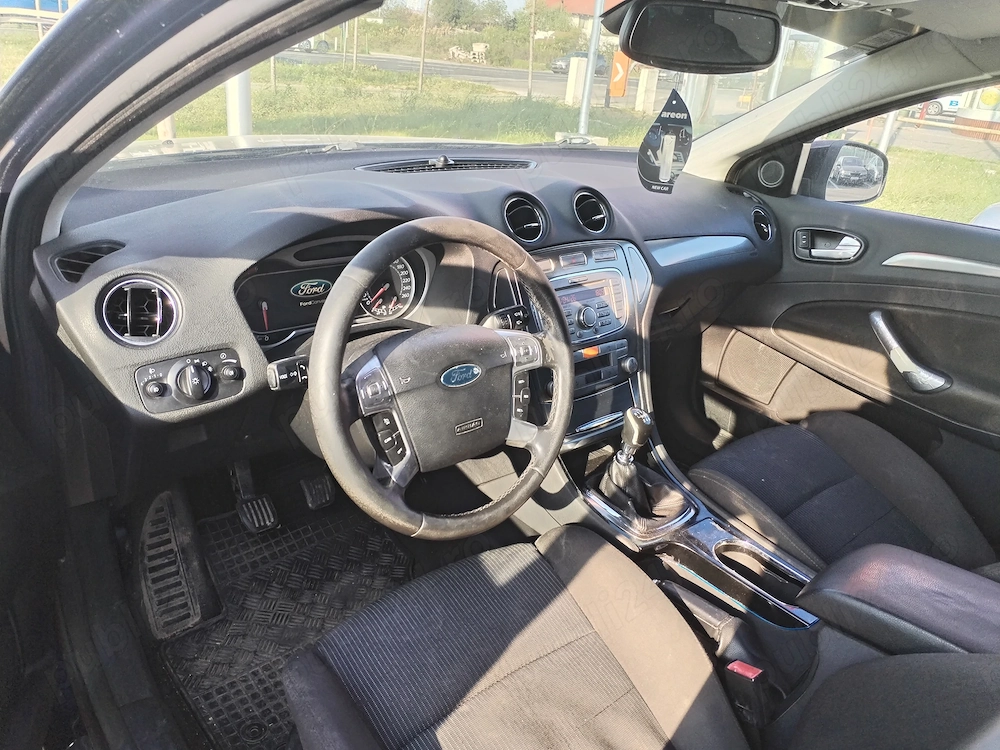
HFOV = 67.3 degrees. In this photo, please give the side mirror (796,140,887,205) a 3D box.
[{"bbox_3d":[0.809,-0.485,1.791,0.215,0.155,0.130,-10,28,-32],"label":"side mirror"}]

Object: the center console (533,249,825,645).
[{"bbox_3d":[0.257,0.079,1.131,0.300,0.460,0.610,-15,30,-38],"label":"center console"}]

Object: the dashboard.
[{"bbox_3d":[-0.002,-0.156,1.375,1.460,0.450,0.620,-15,30,-38],"label":"dashboard"}]

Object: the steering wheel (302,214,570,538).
[{"bbox_3d":[-0.068,0.004,0.917,0.380,0.380,0.100,-15,11,-39],"label":"steering wheel"}]

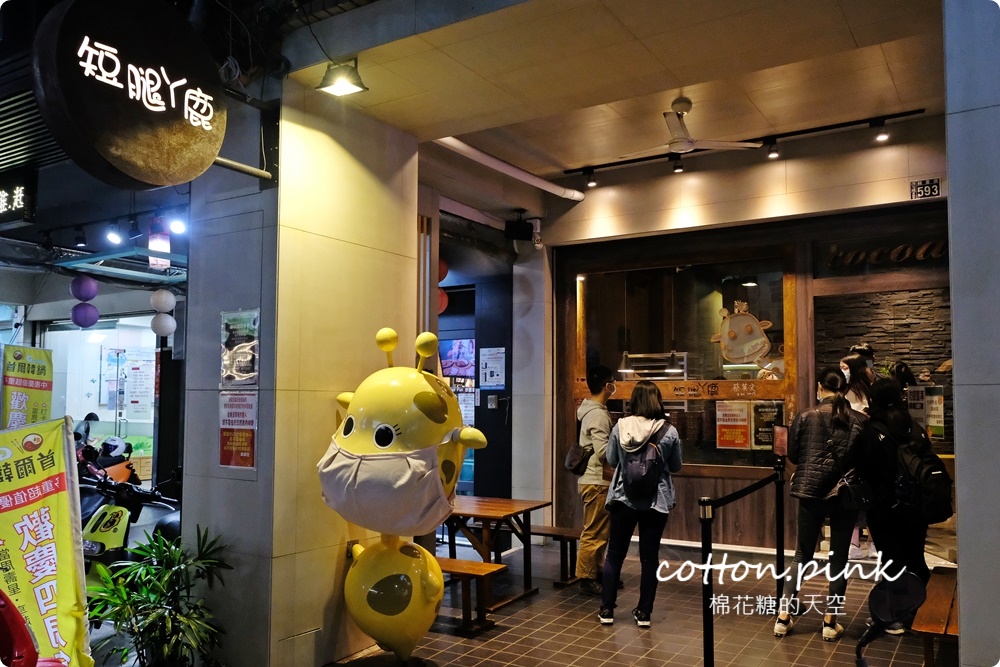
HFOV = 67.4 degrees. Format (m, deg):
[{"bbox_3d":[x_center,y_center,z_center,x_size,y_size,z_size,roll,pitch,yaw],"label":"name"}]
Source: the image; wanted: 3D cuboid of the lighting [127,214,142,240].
[{"bbox_3d":[-3.406,-0.989,7.000,0.115,0.235,0.130,-3,-5,31],"label":"lighting"}]

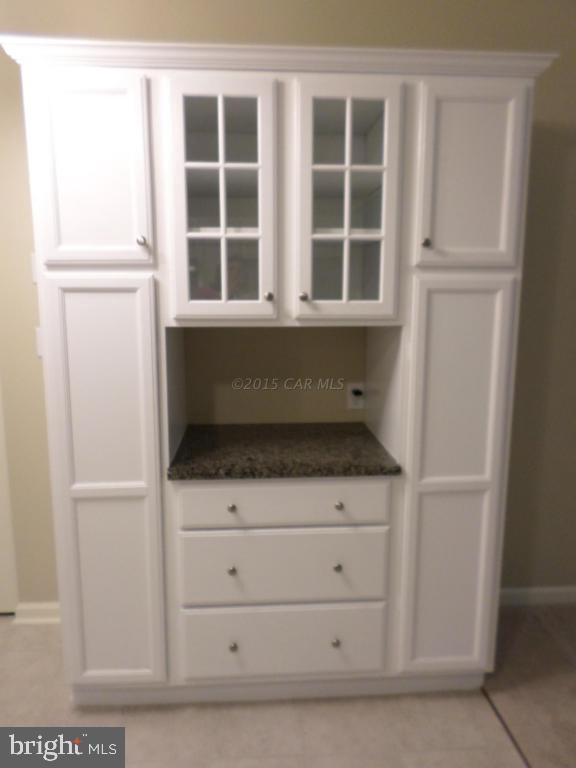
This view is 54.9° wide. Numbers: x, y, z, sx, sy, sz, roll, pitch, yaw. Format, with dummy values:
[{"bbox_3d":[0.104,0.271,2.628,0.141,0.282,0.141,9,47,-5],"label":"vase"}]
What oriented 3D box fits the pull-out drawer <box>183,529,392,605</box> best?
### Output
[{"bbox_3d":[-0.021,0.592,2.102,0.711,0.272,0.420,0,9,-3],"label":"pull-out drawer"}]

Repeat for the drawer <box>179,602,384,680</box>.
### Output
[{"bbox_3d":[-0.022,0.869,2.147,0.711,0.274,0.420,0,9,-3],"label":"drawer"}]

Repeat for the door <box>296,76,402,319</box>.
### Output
[{"bbox_3d":[0.186,-0.557,1.718,0.319,0.707,0.030,0,9,-3],"label":"door"}]

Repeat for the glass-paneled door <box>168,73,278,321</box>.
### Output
[{"bbox_3d":[-0.192,-0.554,1.696,0.314,0.707,0.030,0,9,-3],"label":"glass-paneled door"}]

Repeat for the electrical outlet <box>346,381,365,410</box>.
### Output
[{"bbox_3d":[0.300,0.056,2.427,0.072,0.116,0.012,0,9,-3],"label":"electrical outlet"}]

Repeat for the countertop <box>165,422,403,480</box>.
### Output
[{"bbox_3d":[-0.029,0.245,2.135,0.778,0.038,0.609,0,9,-3],"label":"countertop"}]

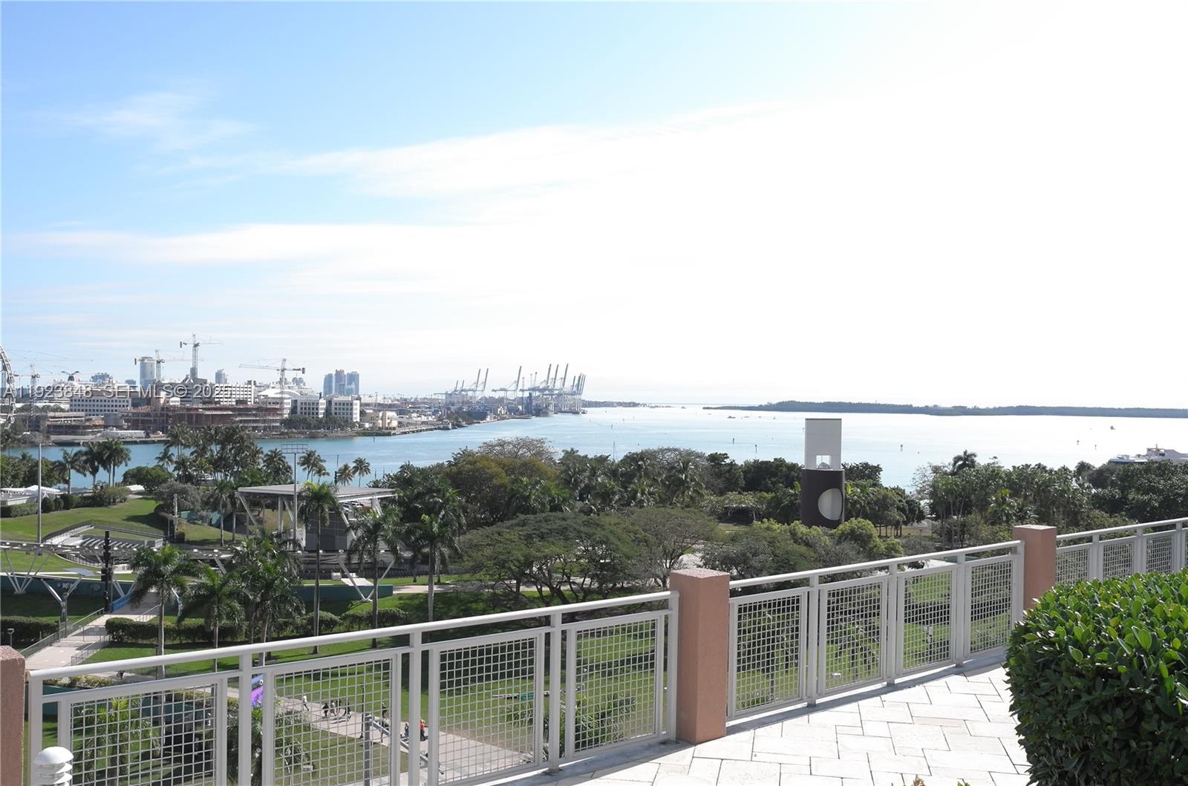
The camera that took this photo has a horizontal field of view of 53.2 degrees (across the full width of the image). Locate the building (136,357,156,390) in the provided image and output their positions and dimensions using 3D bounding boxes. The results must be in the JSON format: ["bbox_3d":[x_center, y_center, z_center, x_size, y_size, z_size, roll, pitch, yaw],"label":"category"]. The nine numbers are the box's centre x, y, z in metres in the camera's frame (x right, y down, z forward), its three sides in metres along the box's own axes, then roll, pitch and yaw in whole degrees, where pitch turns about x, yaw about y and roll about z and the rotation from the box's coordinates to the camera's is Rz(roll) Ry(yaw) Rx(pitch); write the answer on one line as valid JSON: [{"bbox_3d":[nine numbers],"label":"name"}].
[{"bbox_3d":[-1694.723,-46.632,4500.000,60.000,162.000,45.000,1,0,0],"label":"building"}]

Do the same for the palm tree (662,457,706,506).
[{"bbox_3d":[19.481,24.190,259.950,9.364,19.868,9.364,1,0,0],"label":"palm tree"}]

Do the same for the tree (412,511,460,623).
[{"bbox_3d":[-20.327,23.391,150.500,6.200,16.200,6.200,1,0,0],"label":"tree"}]

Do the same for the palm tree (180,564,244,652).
[{"bbox_3d":[-35.257,24.089,108.958,5.974,16.756,5.974,1,0,0],"label":"palm tree"}]

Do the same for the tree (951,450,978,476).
[{"bbox_3d":[106.100,25.620,339.950,7.400,18.220,7.400,1,0,0],"label":"tree"}]

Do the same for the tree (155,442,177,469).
[{"bbox_3d":[-132.965,23.858,367.959,6.627,16.583,6.627,1,0,0],"label":"tree"}]

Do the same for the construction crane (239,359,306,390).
[{"bbox_3d":[-282.140,1.820,1039.820,70.000,63.940,4.000,1,0,-39],"label":"construction crane"}]

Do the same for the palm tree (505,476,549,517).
[{"bbox_3d":[-13.019,24.737,229.957,8.644,17.404,8.644,1,0,0],"label":"palm tree"}]

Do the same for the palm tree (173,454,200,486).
[{"bbox_3d":[-115.403,24.666,334.962,7.869,15.217,7.869,1,0,0],"label":"palm tree"}]

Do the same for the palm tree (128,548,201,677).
[{"bbox_3d":[-38.900,22.930,106.950,6.200,18.370,6.200,1,0,0],"label":"palm tree"}]

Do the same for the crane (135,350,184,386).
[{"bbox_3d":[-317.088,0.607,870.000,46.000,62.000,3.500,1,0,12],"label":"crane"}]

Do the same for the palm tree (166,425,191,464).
[{"bbox_3d":[-133.410,20.590,379.940,7.800,19.750,7.800,1,0,0],"label":"palm tree"}]

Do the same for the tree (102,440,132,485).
[{"bbox_3d":[-141.370,22.590,349.950,8.000,17.210,8.000,1,0,0],"label":"tree"}]

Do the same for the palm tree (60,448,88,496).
[{"bbox_3d":[-147.139,23.248,334.962,8.000,15.006,8.000,1,0,0],"label":"palm tree"}]

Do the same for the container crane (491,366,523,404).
[{"bbox_3d":[-200.188,-7.029,2720.000,74.000,100.000,27.000,1,0,-17],"label":"container crane"}]

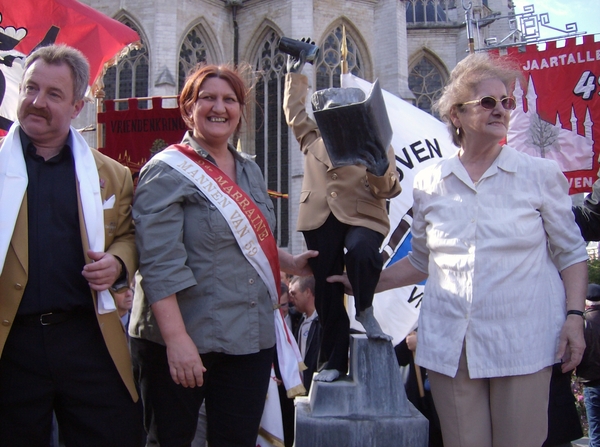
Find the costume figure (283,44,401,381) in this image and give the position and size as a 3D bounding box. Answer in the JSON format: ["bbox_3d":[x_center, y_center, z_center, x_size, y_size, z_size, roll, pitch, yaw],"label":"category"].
[{"bbox_3d":[0.145,-0.063,2.186,0.400,1.170,0.430,-1,-6,8],"label":"costume figure"}]

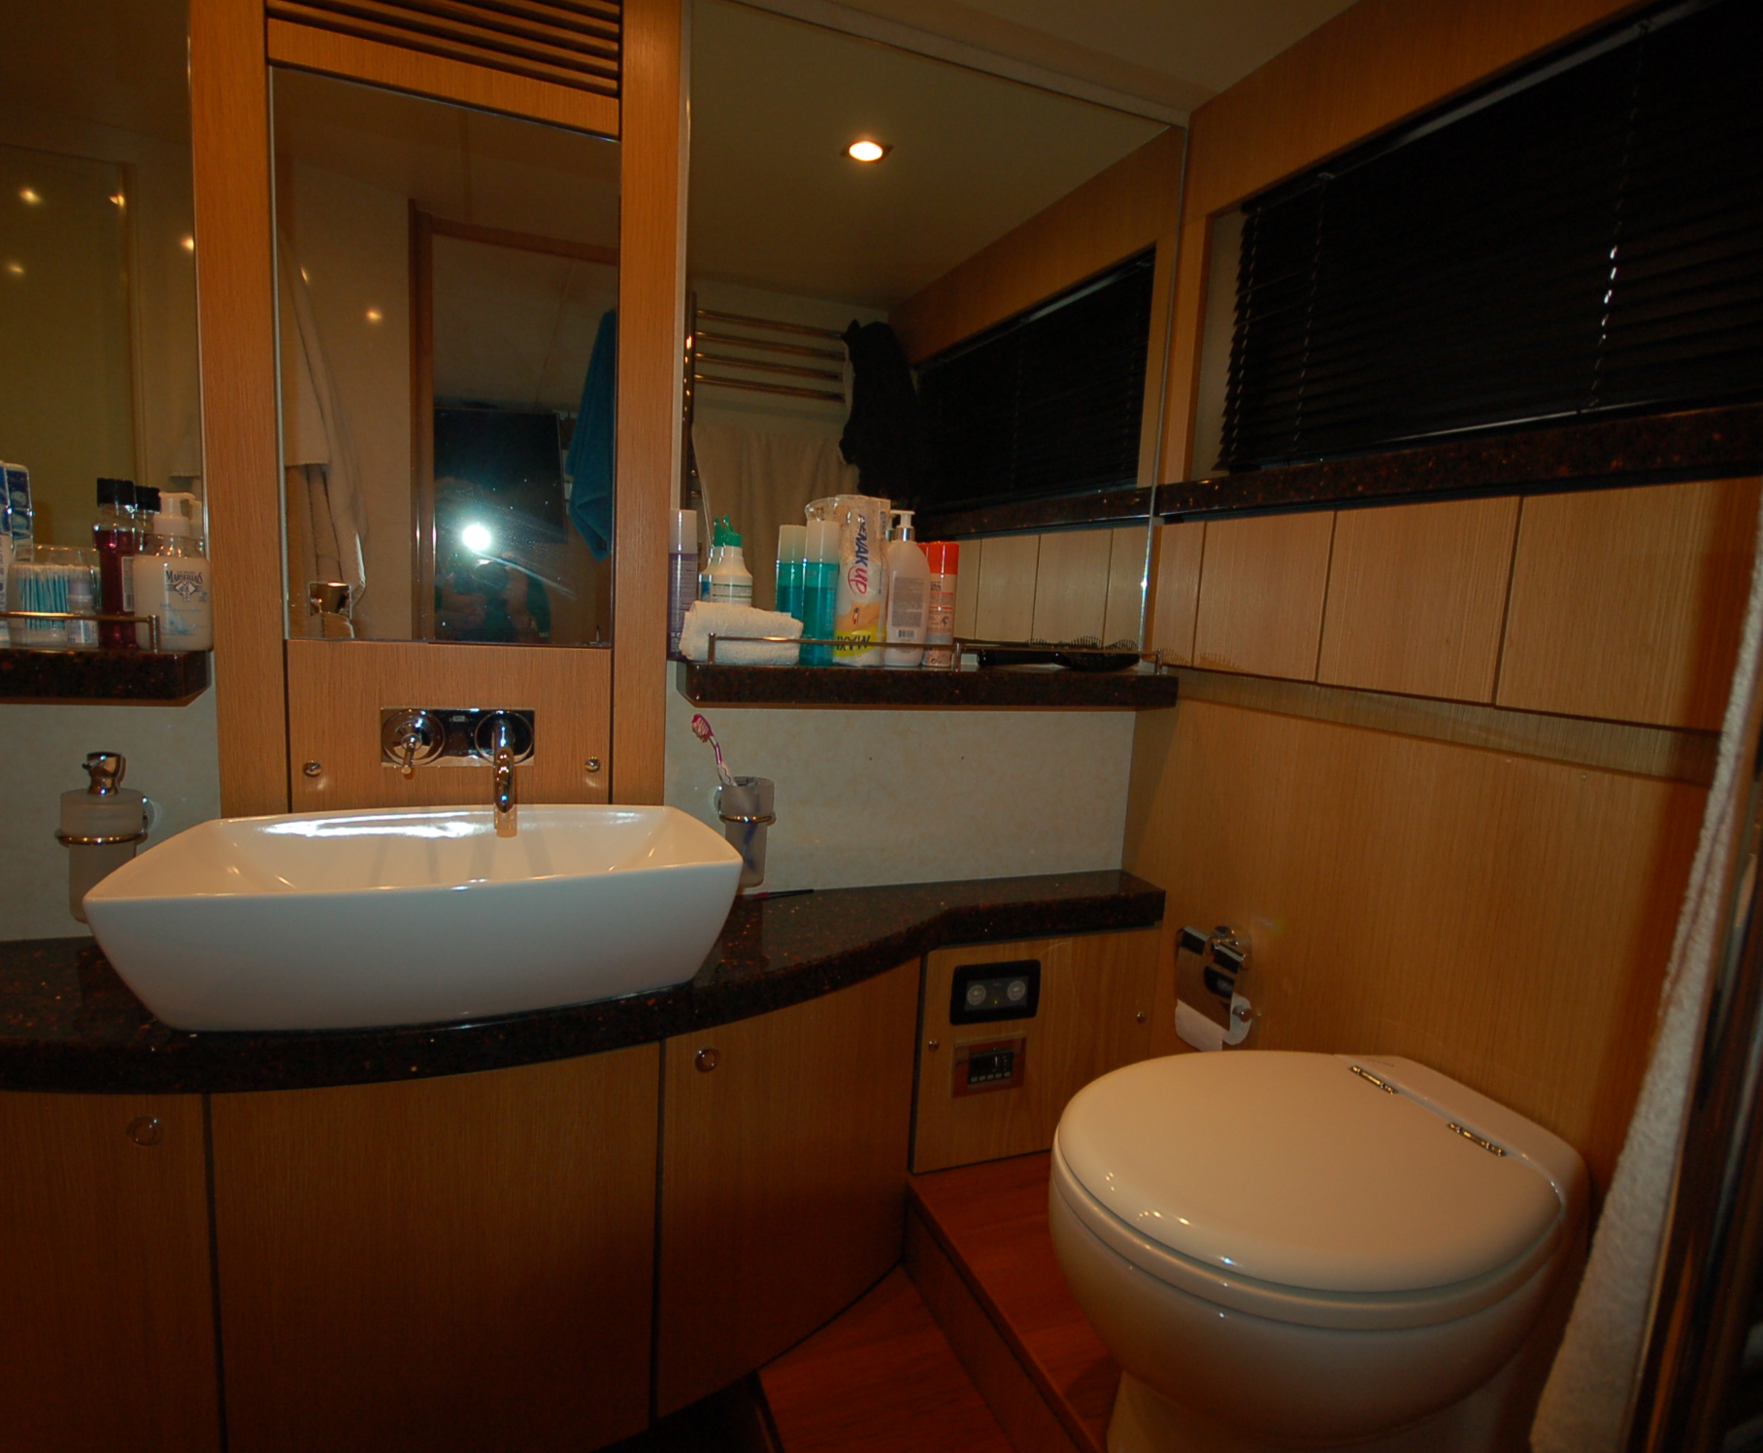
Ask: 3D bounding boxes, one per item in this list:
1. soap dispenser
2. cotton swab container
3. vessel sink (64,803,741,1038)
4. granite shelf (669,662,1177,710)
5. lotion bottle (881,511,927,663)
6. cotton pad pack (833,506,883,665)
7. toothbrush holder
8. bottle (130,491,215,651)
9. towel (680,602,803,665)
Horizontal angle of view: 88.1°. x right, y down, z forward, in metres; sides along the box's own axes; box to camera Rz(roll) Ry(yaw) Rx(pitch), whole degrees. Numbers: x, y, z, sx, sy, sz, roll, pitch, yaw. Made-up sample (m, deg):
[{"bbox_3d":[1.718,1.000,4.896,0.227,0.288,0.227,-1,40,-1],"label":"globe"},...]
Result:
[{"bbox_3d":[-0.796,0.113,0.928,0.069,0.174,0.069,10,11,40],"label":"soap dispenser"},{"bbox_3d":[-0.814,-0.126,0.897,0.065,0.096,0.065,-4,11,-41],"label":"cotton swab container"},{"bbox_3d":[-0.430,0.188,0.938,0.538,0.144,0.300,0,9,-22],"label":"vessel sink"},{"bbox_3d":[0.091,-0.057,1.270,0.727,0.044,0.093,0,9,-22],"label":"granite shelf"},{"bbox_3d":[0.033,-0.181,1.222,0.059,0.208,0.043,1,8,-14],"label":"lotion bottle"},{"bbox_3d":[-0.027,-0.187,1.197,0.065,0.220,0.062,2,8,-12],"label":"cotton pad pack"},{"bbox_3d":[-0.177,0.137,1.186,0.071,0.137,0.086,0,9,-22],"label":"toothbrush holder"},{"bbox_3d":[-0.721,-0.158,0.928,0.045,0.158,0.062,10,11,40],"label":"bottle"},{"bbox_3d":[-0.176,-0.115,1.144,0.152,0.076,0.083,0,9,-22],"label":"towel"}]

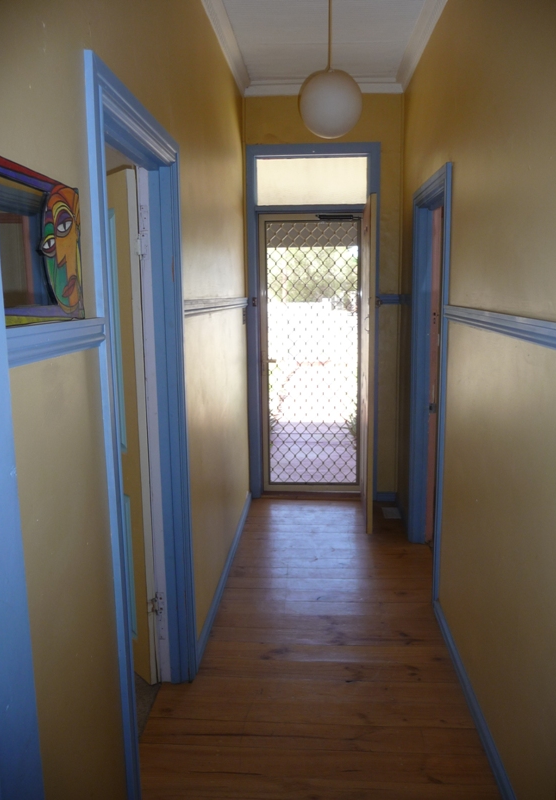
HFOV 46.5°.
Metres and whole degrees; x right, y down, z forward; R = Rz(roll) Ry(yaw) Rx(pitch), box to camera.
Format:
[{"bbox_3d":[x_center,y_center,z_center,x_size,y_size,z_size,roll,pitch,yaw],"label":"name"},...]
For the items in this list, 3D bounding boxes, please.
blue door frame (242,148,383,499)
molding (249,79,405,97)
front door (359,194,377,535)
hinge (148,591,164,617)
[{"bbox_3d":[0.261,-0.525,4.718,0.933,2.537,0.123,0,10,4],"label":"blue door frame"},{"bbox_3d":[0.311,-2.122,4.385,1.087,0.090,0.070,0,10,4],"label":"molding"},{"bbox_3d":[0.597,-0.235,4.324,0.040,2.086,0.784,0,10,4],"label":"front door"},{"bbox_3d":[-0.483,0.812,2.575,0.064,0.099,0.026,0,10,4],"label":"hinge"}]

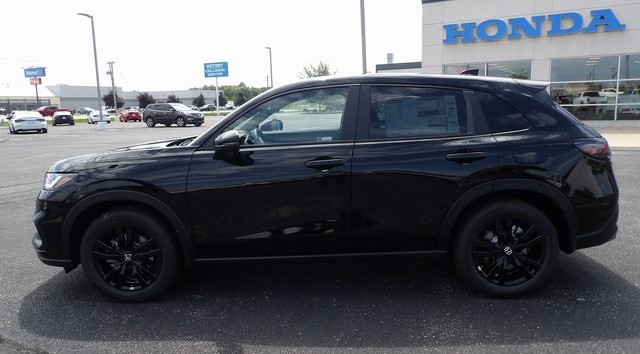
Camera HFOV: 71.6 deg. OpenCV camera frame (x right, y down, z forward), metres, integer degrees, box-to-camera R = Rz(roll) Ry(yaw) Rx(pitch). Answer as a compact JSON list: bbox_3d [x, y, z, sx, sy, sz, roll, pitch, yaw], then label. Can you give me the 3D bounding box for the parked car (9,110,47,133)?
[{"bbox_3d":[-18.922,-3.532,28.681,1.820,1.430,4.700,-9,12,-37],"label":"parked car"}]

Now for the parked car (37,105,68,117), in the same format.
[{"bbox_3d":[-47.780,-11.810,80.000,2.000,1.900,5.700,4,11,30],"label":"parked car"}]

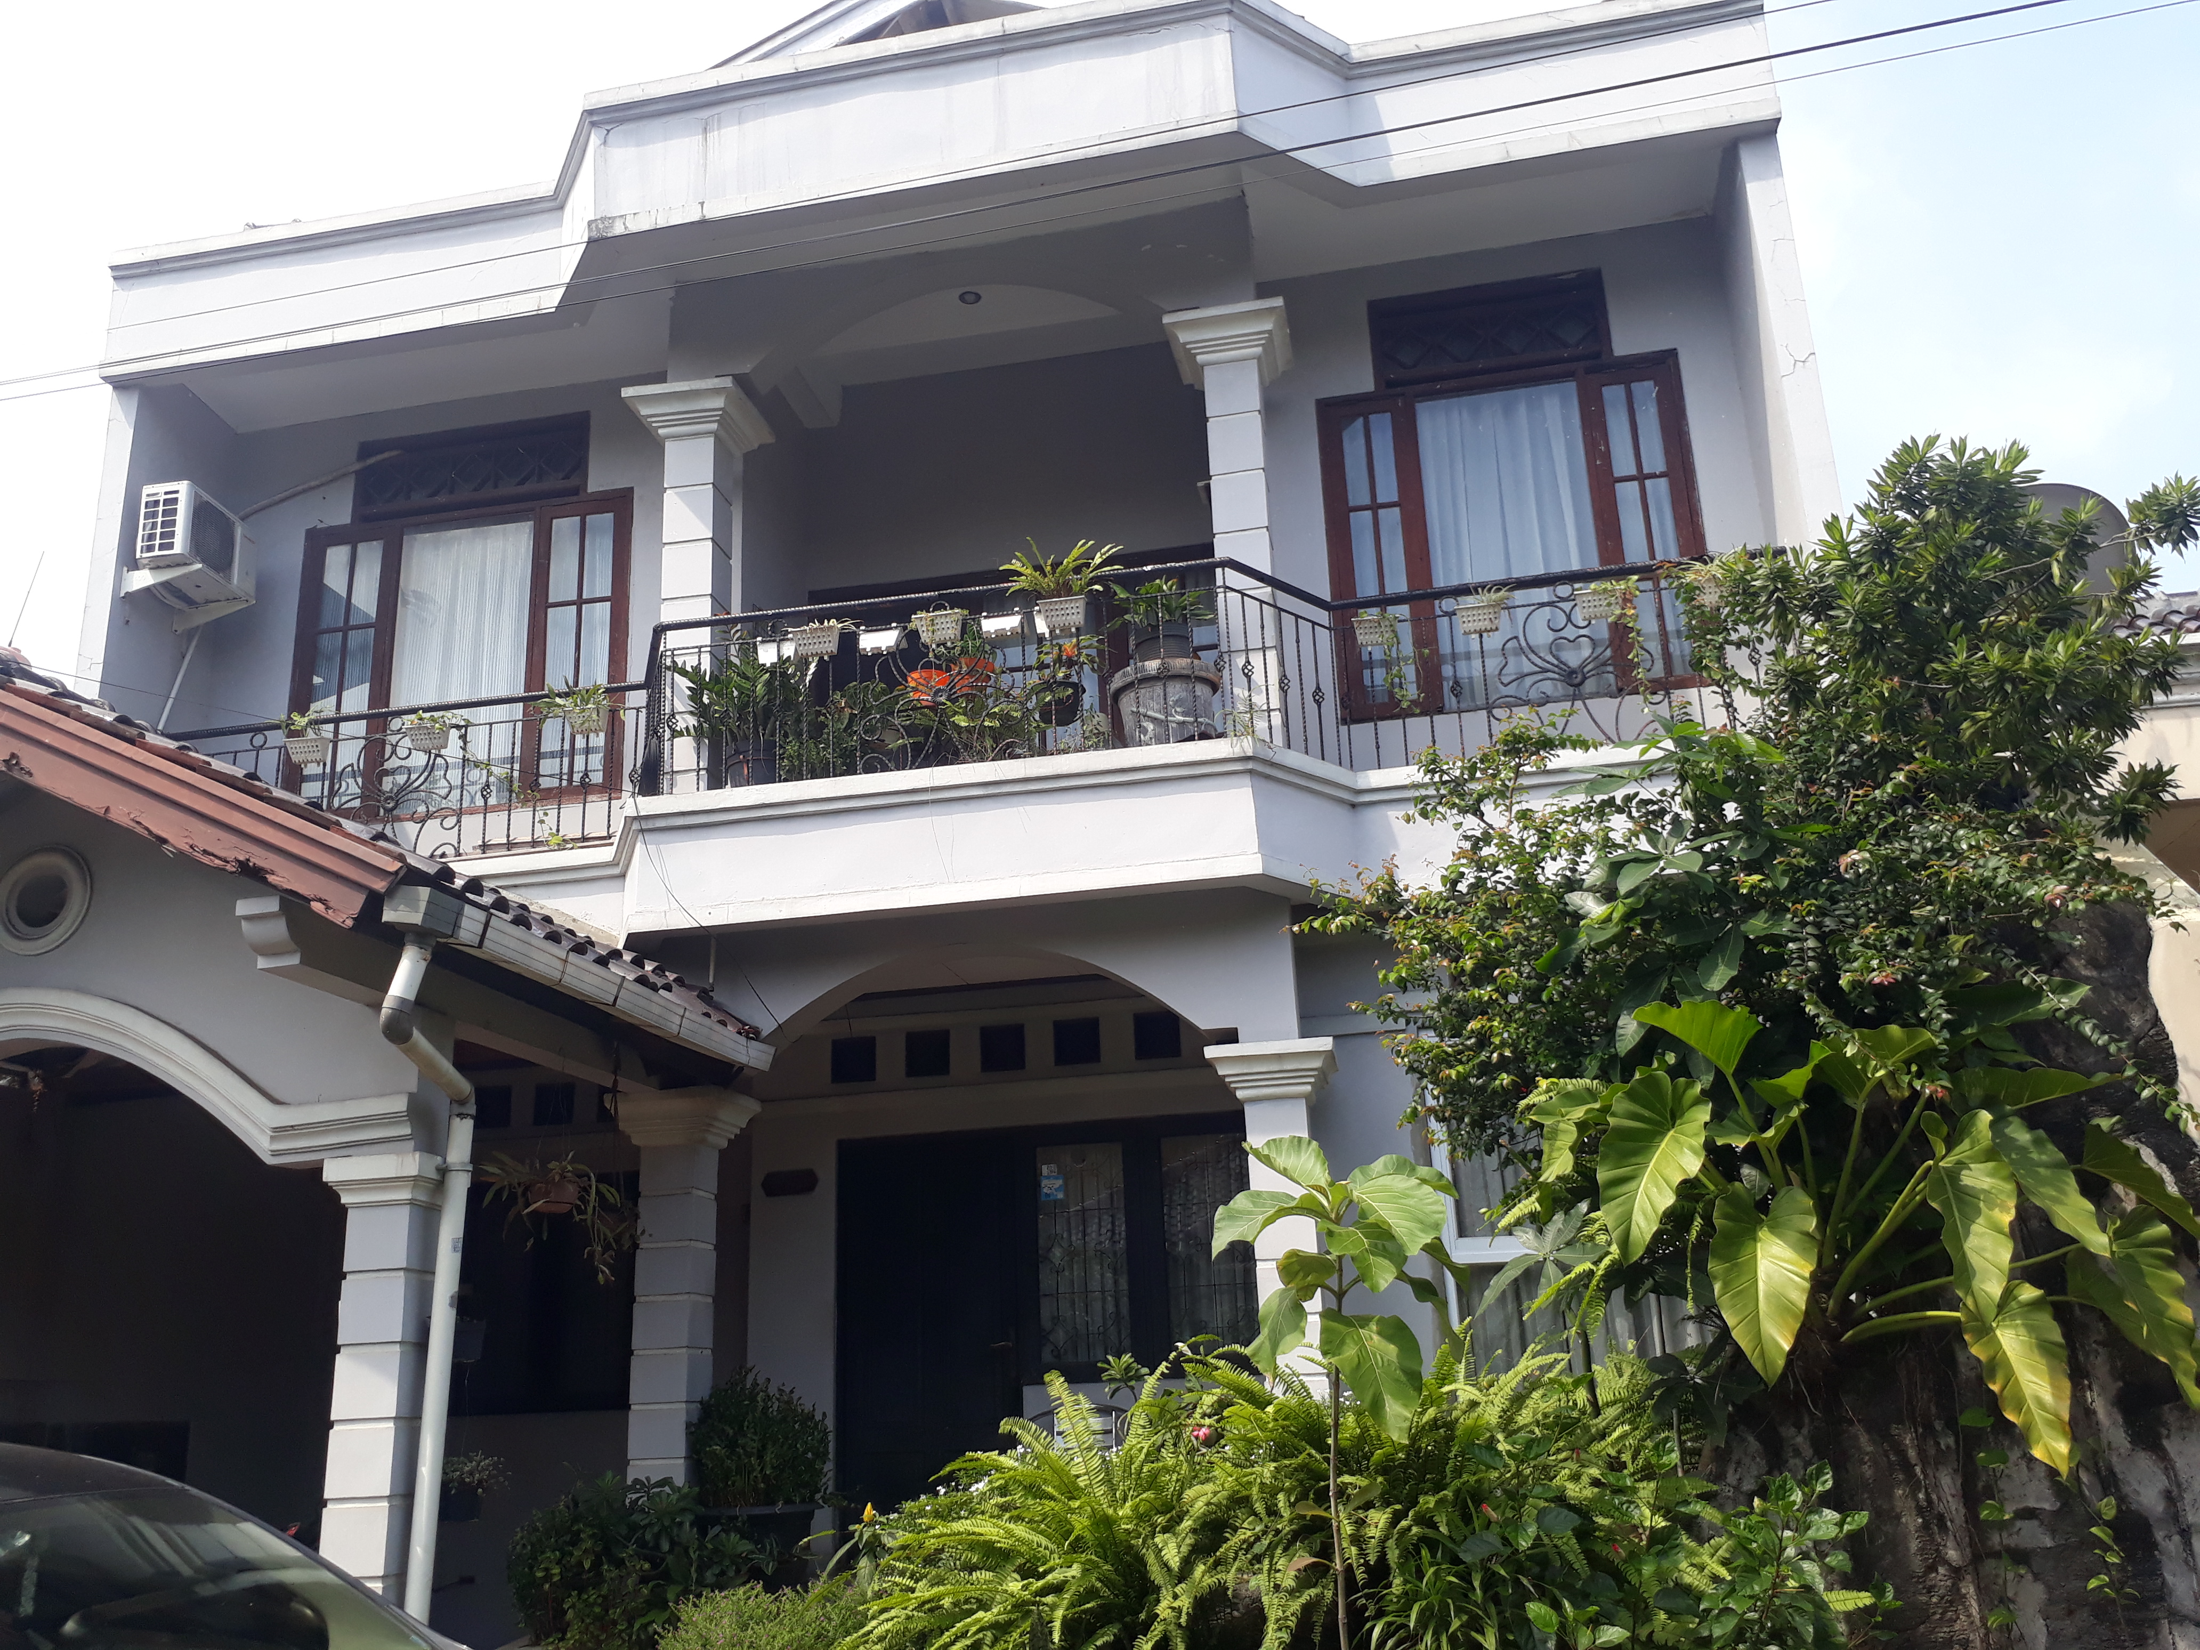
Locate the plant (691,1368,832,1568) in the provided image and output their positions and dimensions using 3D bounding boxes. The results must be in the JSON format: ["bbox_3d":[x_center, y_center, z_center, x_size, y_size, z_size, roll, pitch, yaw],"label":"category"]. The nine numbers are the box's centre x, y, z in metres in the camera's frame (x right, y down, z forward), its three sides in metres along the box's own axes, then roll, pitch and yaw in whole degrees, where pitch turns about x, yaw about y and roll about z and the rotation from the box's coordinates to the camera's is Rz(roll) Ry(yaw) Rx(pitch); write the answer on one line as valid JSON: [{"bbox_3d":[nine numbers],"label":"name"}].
[{"bbox_3d":[-1.565,3.021,8.016,0.680,0.970,0.660,-5,-16,9],"label":"plant"}]

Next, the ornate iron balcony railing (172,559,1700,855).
[{"bbox_3d":[-1.119,-0.557,8.503,8.800,0.920,0.800,-5,-16,9],"label":"ornate iron balcony railing"}]

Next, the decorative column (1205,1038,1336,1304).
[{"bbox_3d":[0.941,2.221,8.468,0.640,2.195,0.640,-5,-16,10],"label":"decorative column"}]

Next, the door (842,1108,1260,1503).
[{"bbox_3d":[-0.276,2.744,9.550,2.459,2.120,0.120,-5,-16,9],"label":"door"}]

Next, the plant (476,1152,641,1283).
[{"bbox_3d":[-2.256,1.640,7.150,0.620,0.540,0.550,-5,-16,9],"label":"plant"}]

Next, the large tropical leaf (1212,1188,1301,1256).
[{"bbox_3d":[0.444,1.128,4.877,0.250,0.190,0.200,-5,-16,9],"label":"large tropical leaf"}]

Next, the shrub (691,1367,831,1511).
[{"bbox_3d":[-1.571,2.872,8.058,0.680,0.660,0.660,-5,-16,9],"label":"shrub"}]

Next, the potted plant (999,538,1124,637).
[{"bbox_3d":[-0.191,-1.272,9.086,0.665,0.493,0.403,-5,-16,10],"label":"potted plant"}]

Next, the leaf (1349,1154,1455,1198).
[{"bbox_3d":[0.840,0.982,4.750,0.270,0.130,0.200,-5,-16,10],"label":"leaf"}]

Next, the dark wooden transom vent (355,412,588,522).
[{"bbox_3d":[-4.215,-2.394,11.484,1.700,0.608,0.103,-5,-16,10],"label":"dark wooden transom vent"}]

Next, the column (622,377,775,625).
[{"bbox_3d":[-2.155,-1.121,9.163,0.620,2.440,0.620,-5,-16,9],"label":"column"}]

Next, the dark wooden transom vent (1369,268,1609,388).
[{"bbox_3d":[2.348,-3.001,10.370,1.404,0.608,0.103,-5,-16,10],"label":"dark wooden transom vent"}]

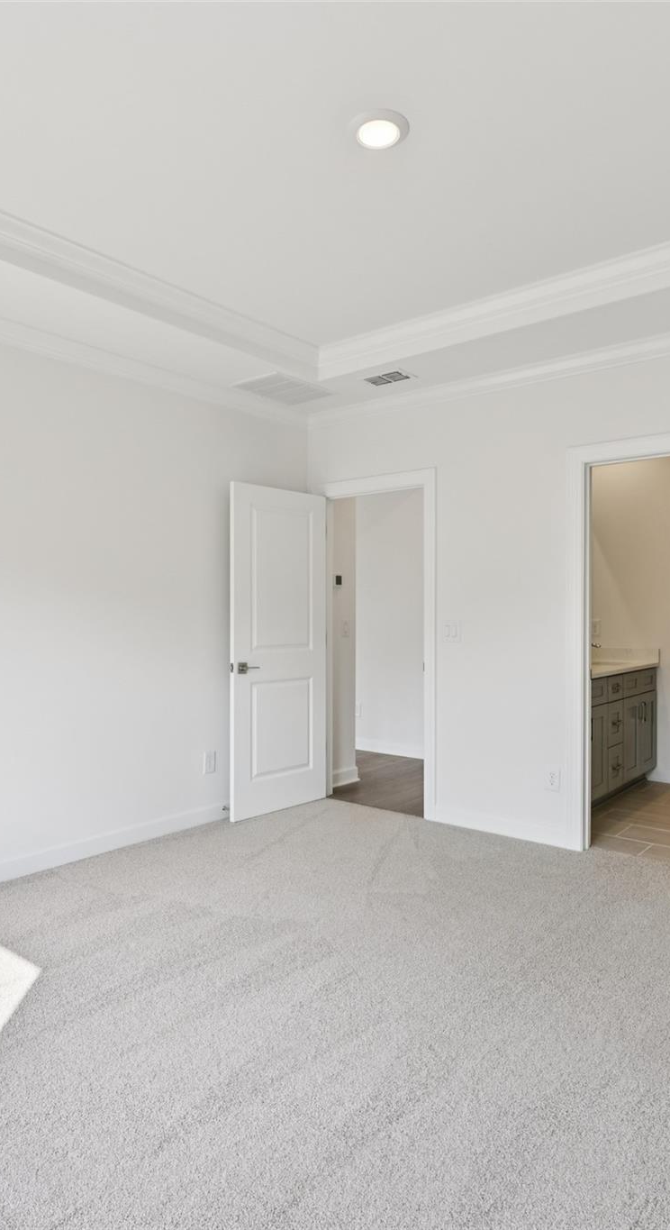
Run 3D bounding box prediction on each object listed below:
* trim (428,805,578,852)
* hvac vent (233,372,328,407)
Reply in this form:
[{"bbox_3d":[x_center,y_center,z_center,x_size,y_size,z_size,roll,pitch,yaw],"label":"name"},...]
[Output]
[{"bbox_3d":[0.934,1.203,4.096,0.891,0.090,0.016,0,0,39],"label":"trim"},{"bbox_3d":[-0.312,-1.358,4.346,0.409,0.020,0.514,0,0,39],"label":"hvac vent"}]

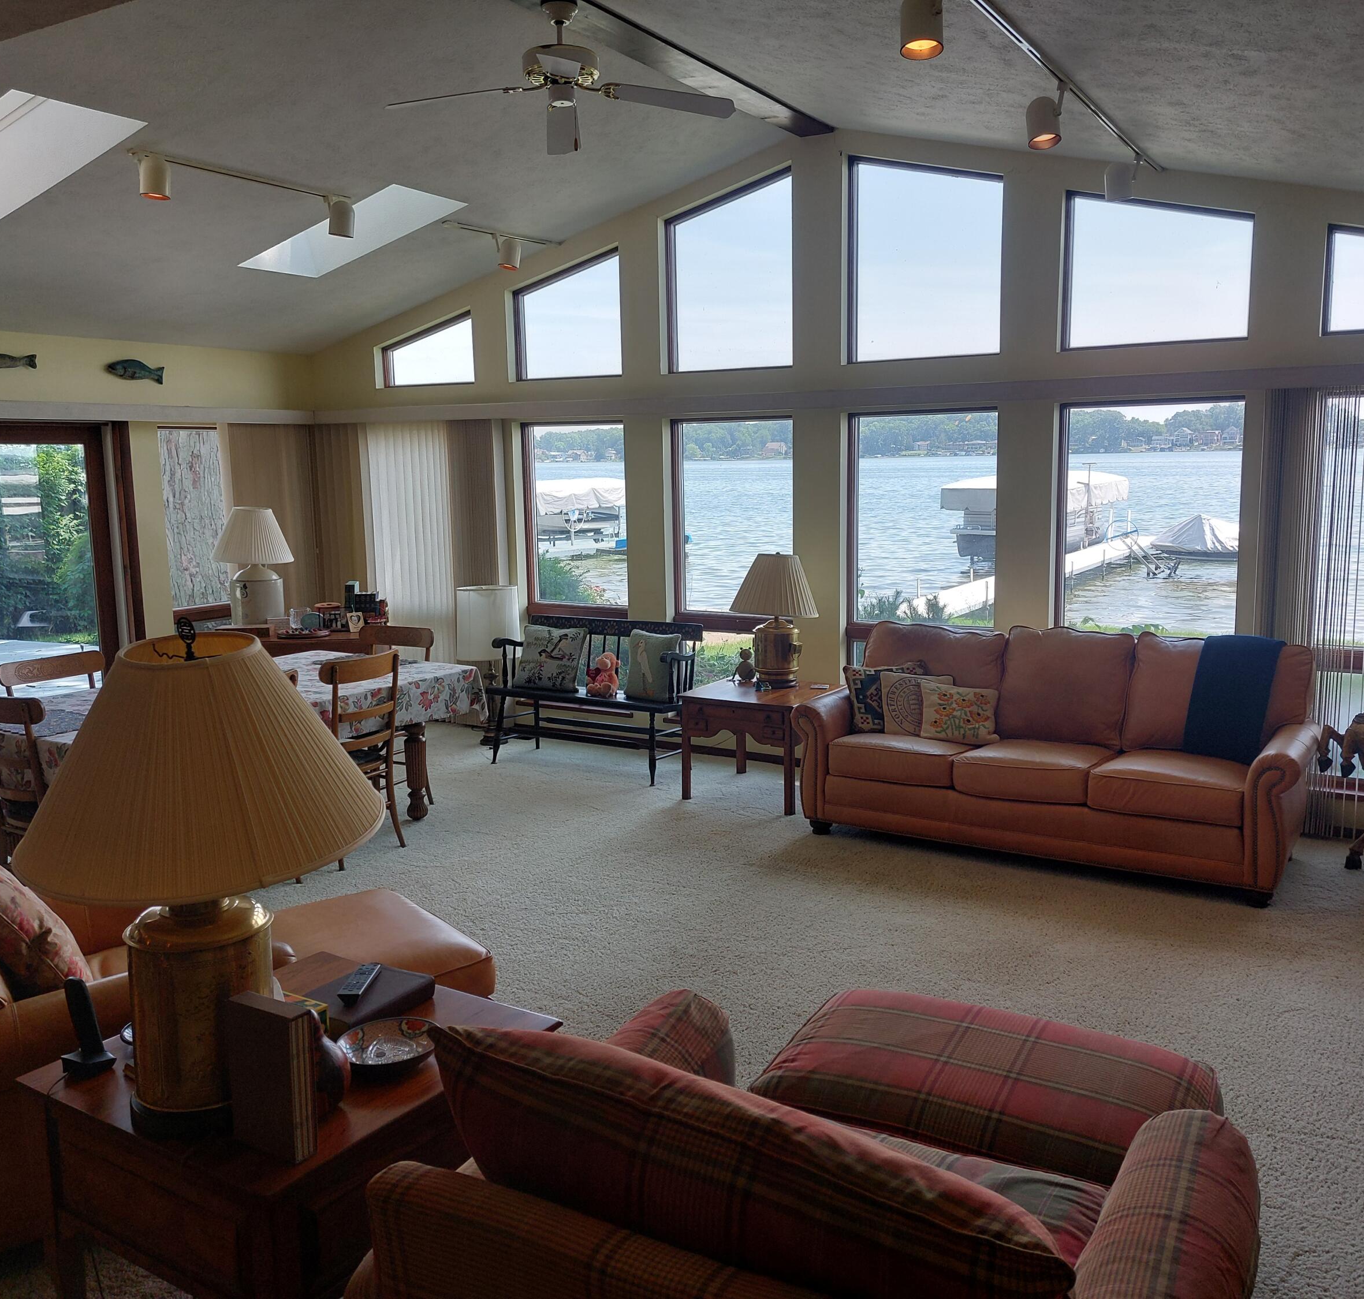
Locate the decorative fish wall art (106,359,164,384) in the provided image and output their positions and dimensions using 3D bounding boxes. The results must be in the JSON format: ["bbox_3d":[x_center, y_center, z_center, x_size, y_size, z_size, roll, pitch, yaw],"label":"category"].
[{"bbox_3d":[-3.347,-1.712,7.376,0.060,0.140,0.380,4,11,30],"label":"decorative fish wall art"}]

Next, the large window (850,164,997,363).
[{"bbox_3d":[1.311,-2.137,6.480,0.898,1.118,0.100,5,11,32],"label":"large window"}]

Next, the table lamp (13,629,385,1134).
[{"bbox_3d":[-0.878,0.406,2.204,0.595,0.933,0.595,4,11,30],"label":"table lamp"}]

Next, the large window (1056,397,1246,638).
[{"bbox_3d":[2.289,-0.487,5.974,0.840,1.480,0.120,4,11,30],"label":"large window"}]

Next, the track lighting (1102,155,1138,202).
[{"bbox_3d":[1.867,-2.002,5.106,0.140,0.200,0.140,4,11,30],"label":"track lighting"}]

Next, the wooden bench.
[{"bbox_3d":[-0.522,0.273,7.094,1.260,0.840,0.560,4,11,30],"label":"wooden bench"}]

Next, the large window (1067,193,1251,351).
[{"bbox_3d":[2.325,-1.889,5.873,0.888,0.793,0.100,5,11,32],"label":"large window"}]

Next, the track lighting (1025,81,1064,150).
[{"bbox_3d":[1.274,-1.876,4.220,0.125,0.205,0.115,4,11,30],"label":"track lighting"}]

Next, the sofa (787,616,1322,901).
[{"bbox_3d":[1.729,0.426,5.741,2.266,1.019,0.926,5,11,32],"label":"sofa"}]

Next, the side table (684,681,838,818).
[{"bbox_3d":[0.428,0.486,6.348,0.669,0.545,0.667,4,11,30],"label":"side table"}]

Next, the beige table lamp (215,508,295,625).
[{"bbox_3d":[-2.421,-0.462,6.733,0.450,0.680,0.450,4,11,30],"label":"beige table lamp"}]

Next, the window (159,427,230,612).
[{"bbox_3d":[-3.387,-0.896,8.352,0.100,1.290,0.539,5,11,32],"label":"window"}]

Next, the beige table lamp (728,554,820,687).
[{"bbox_3d":[0.497,-0.160,6.388,0.475,0.710,0.475,-1,9,0],"label":"beige table lamp"}]

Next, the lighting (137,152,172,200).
[{"bbox_3d":[-2.299,-2.060,5.231,0.140,0.195,0.140,5,11,32],"label":"lighting"}]

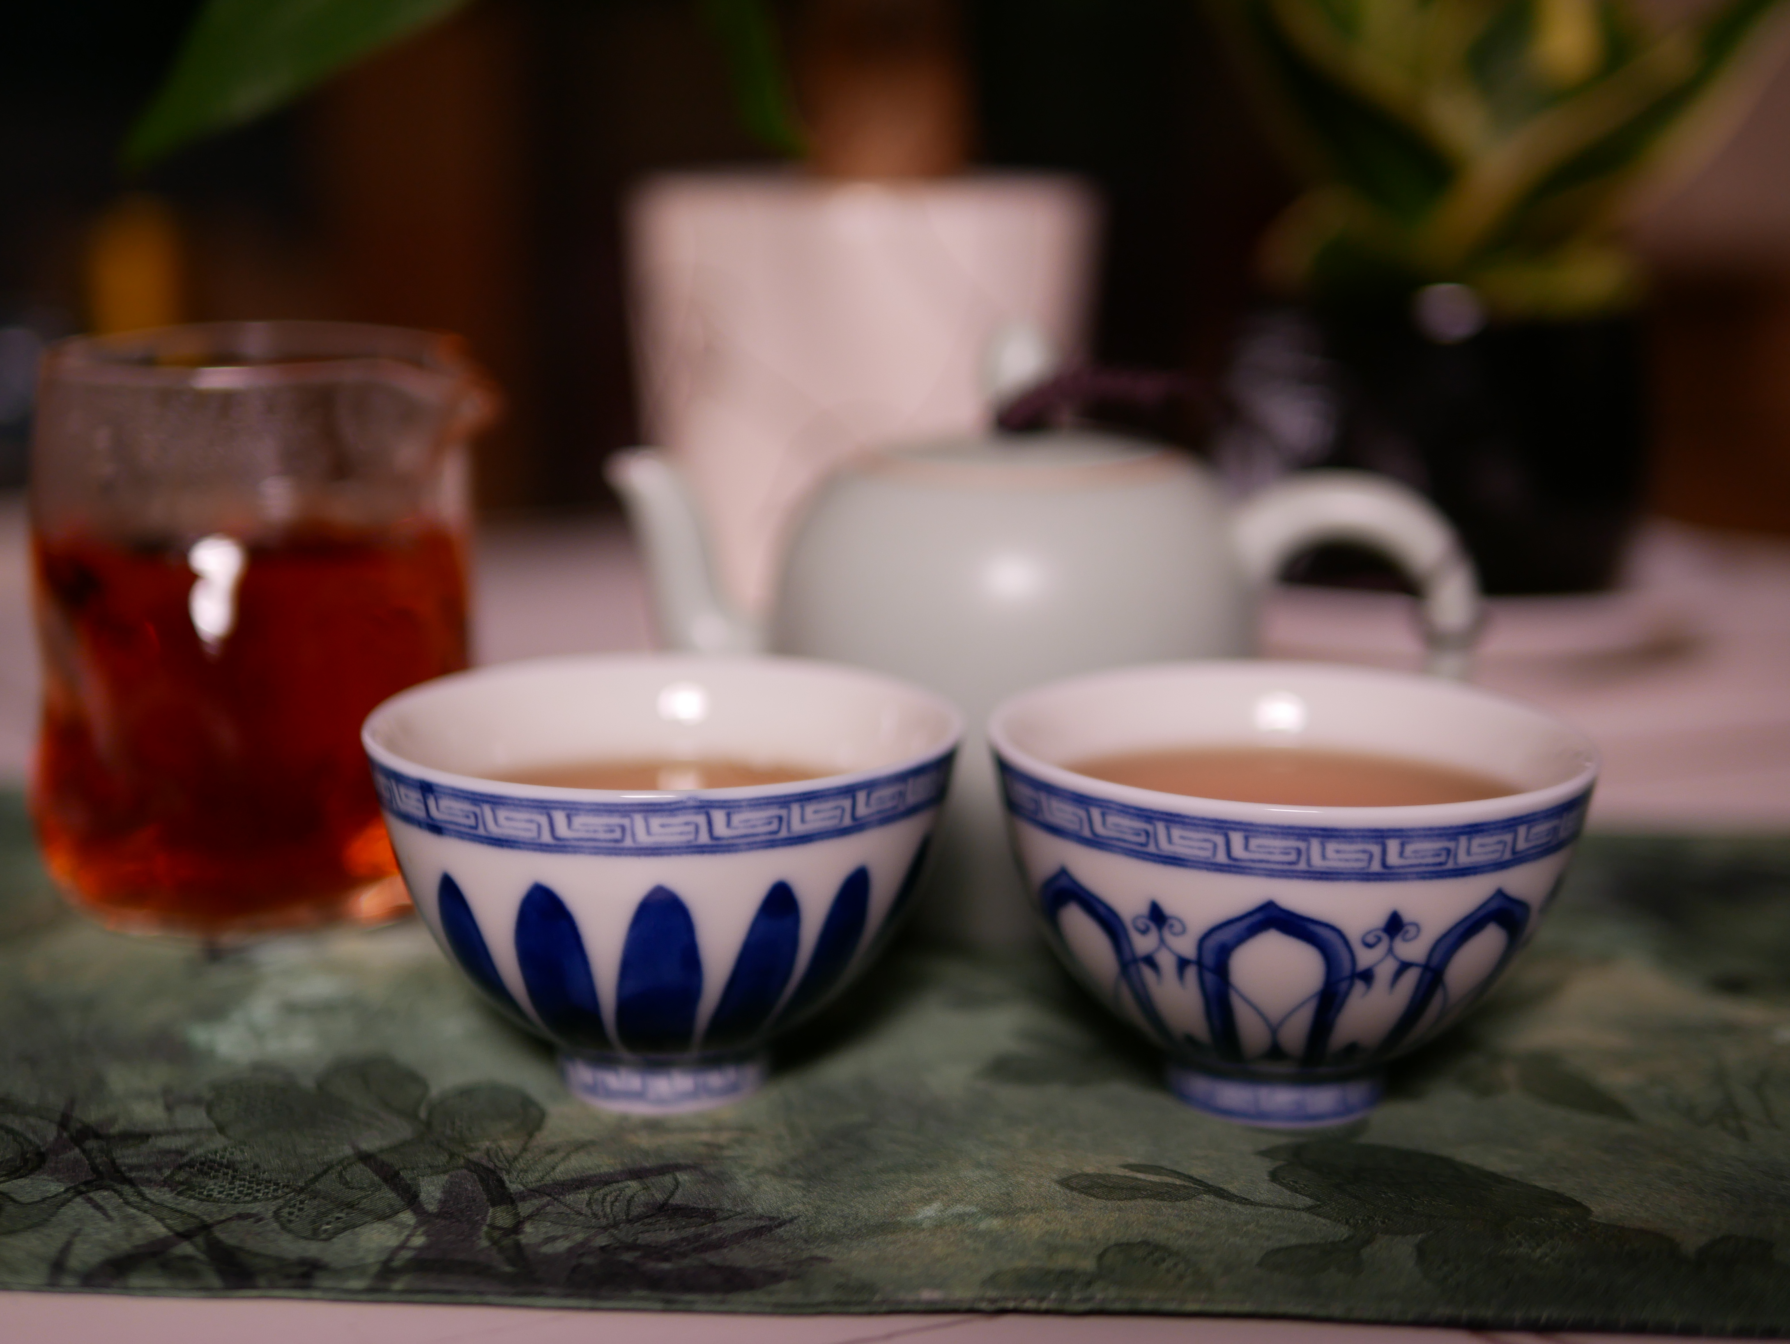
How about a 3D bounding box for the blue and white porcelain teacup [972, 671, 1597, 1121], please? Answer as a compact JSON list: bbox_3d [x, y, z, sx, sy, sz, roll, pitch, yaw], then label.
[{"bbox_3d":[0.051,0.031,0.338,0.077,0.049,0.077,1,13,0],"label":"blue and white porcelain teacup"}]

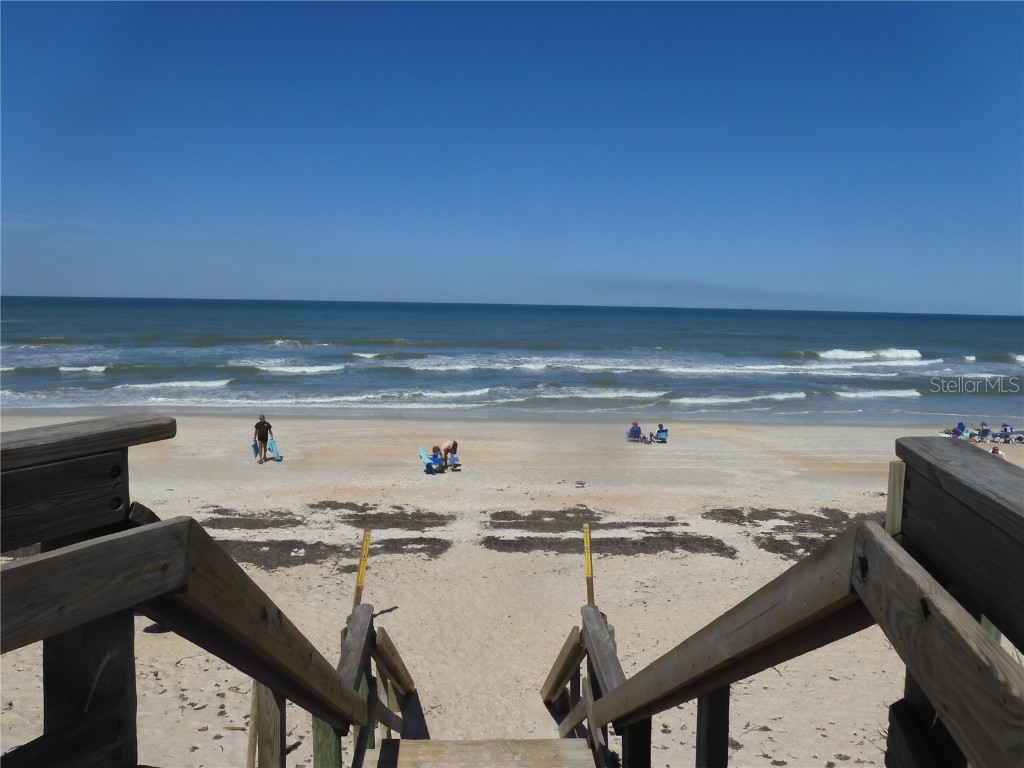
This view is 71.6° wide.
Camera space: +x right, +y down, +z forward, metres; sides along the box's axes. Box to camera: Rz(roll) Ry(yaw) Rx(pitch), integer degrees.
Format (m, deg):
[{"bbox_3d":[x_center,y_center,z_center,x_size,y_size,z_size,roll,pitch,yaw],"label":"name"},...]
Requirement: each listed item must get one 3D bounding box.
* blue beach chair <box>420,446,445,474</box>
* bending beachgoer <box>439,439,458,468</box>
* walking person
[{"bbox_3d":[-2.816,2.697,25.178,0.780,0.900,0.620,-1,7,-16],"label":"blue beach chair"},{"bbox_3d":[-2.326,2.570,25.736,0.850,1.050,0.550,-1,7,-17],"label":"bending beachgoer"},{"bbox_3d":[-9.177,2.038,26.194,0.700,1.740,0.500,0,6,-7],"label":"walking person"}]

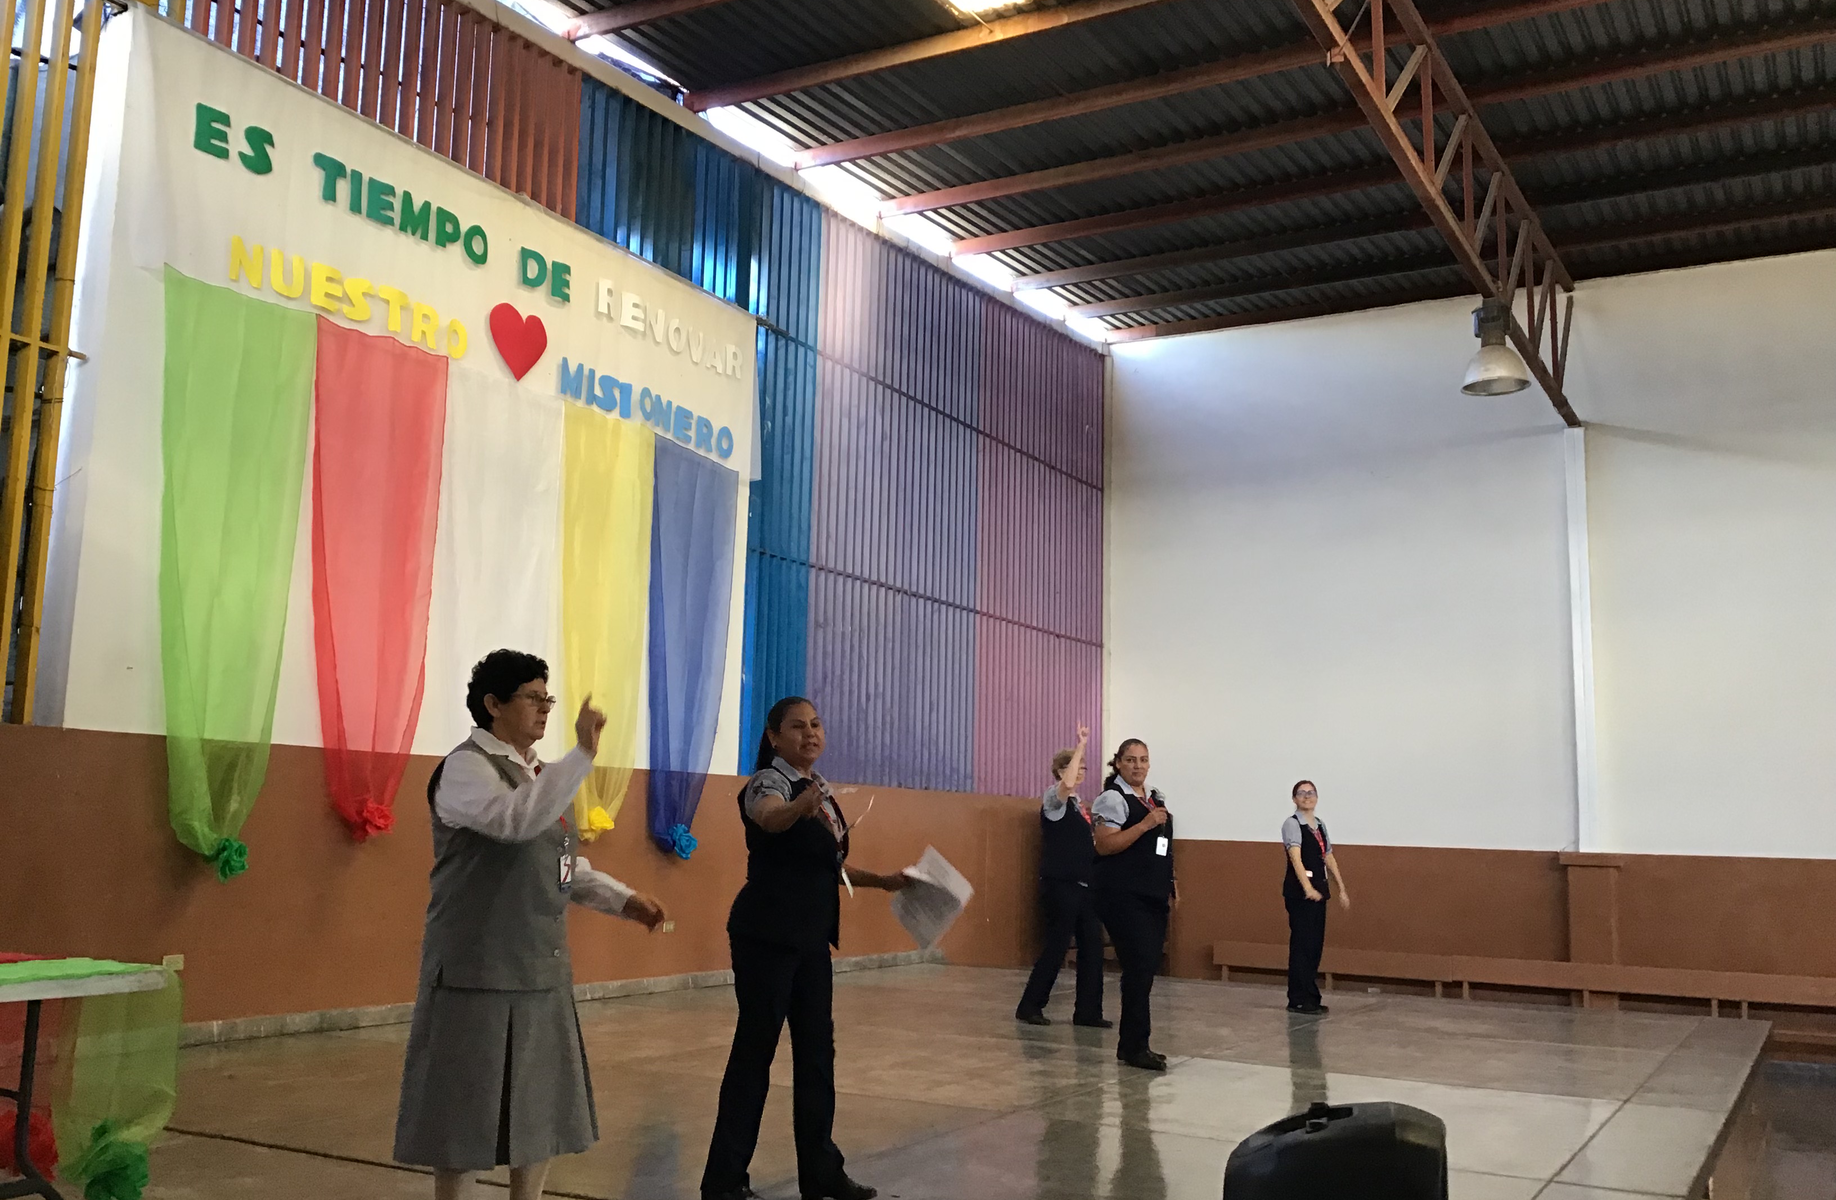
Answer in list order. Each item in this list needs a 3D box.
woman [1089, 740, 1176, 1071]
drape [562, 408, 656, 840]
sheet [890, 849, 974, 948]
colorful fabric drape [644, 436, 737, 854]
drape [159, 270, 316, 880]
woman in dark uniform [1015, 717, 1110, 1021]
[{"bbox_3d":[1.175,1.585,8.699,0.500,1.650,0.400,8,-10,-38],"label":"woman"},{"bbox_3d":[-2.072,0.178,10.838,0.180,2.800,0.930,-3,-9,29],"label":"drape"},{"bbox_3d":[0.047,0.929,5.130,0.210,0.260,0.090,41,-16,7],"label":"sheet"},{"bbox_3d":[-1.610,0.353,11.645,0.180,2.920,1.000,-3,-9,29],"label":"colorful fabric drape"},{"bbox_3d":[-3.506,-0.110,8.309,0.180,3.000,0.950,-3,-9,29],"label":"drape"},{"bbox_3d":[0.943,1.709,10.321,0.580,1.840,0.500,-5,-10,37],"label":"woman in dark uniform"}]

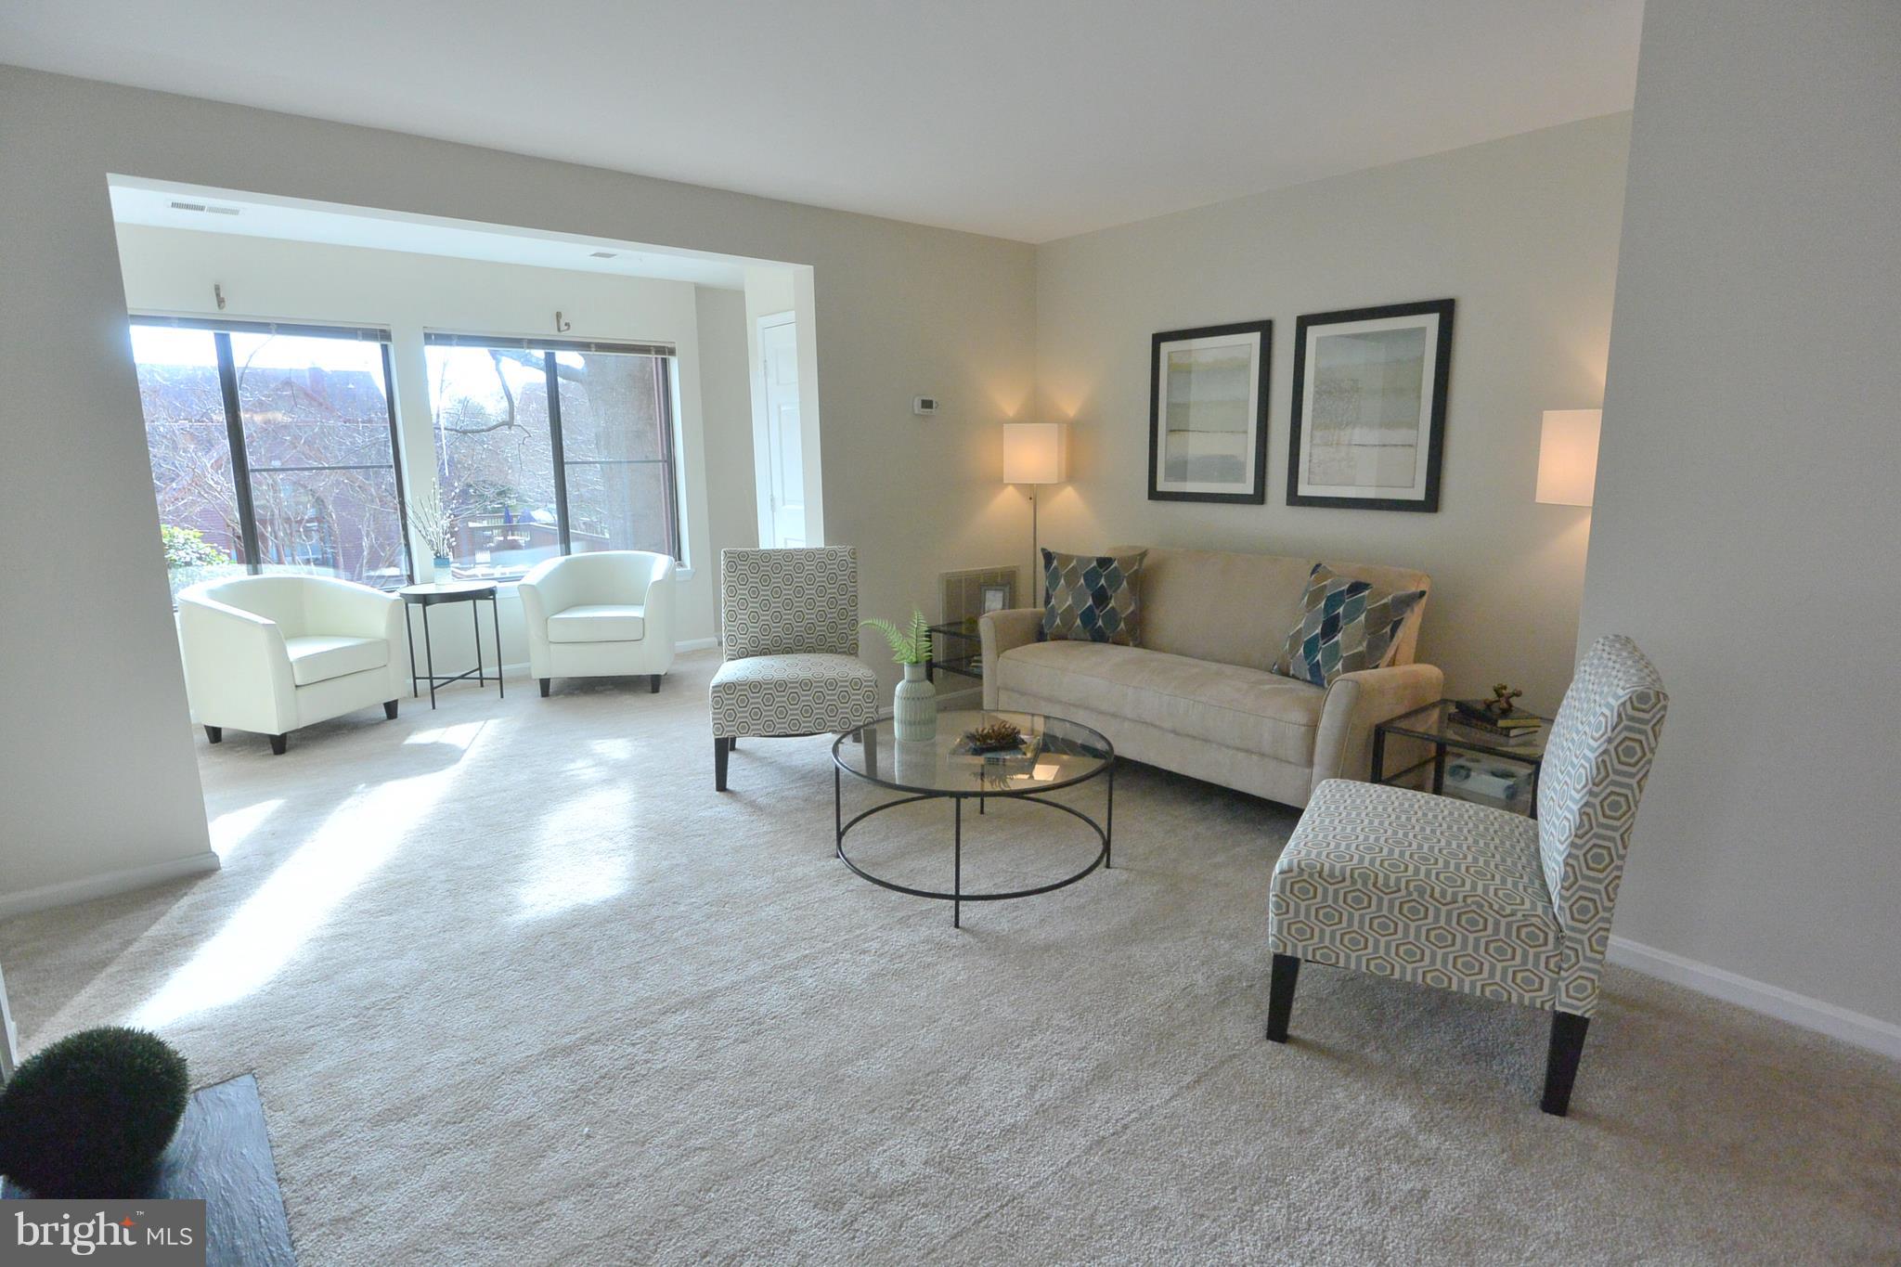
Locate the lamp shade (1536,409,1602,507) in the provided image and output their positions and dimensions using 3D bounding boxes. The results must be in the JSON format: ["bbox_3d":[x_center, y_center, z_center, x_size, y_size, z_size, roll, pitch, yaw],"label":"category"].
[{"bbox_3d":[2.079,-0.560,3.012,0.270,0.295,0.270,-4,11,-16],"label":"lamp shade"}]

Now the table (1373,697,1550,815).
[{"bbox_3d":[1.715,0.515,3.078,0.470,0.447,0.485,-10,14,-39],"label":"table"}]

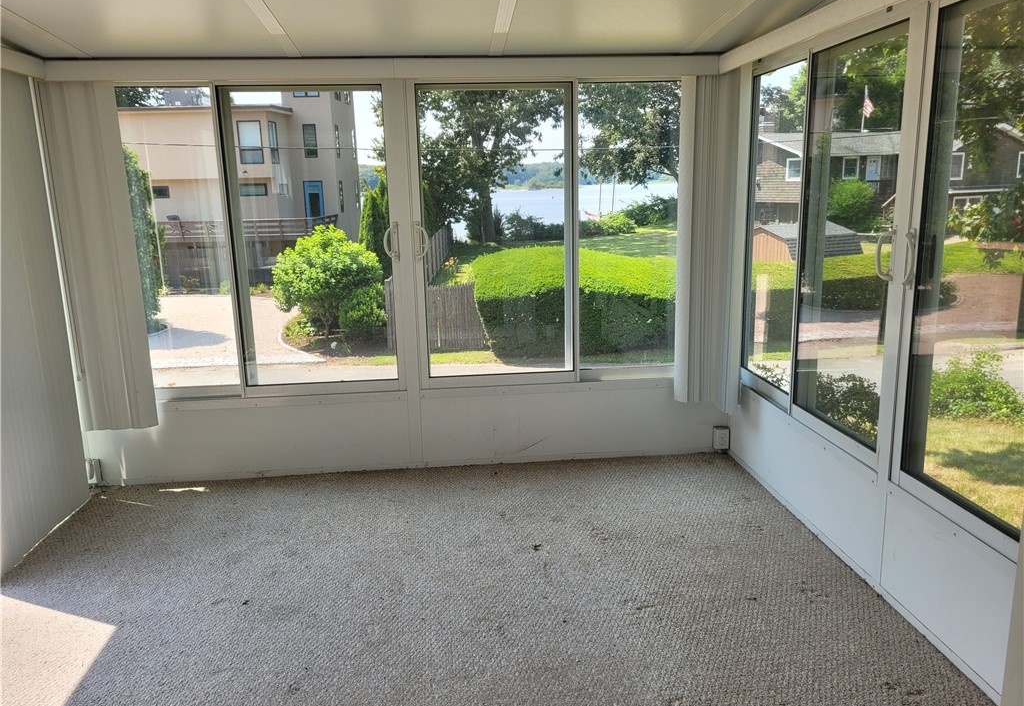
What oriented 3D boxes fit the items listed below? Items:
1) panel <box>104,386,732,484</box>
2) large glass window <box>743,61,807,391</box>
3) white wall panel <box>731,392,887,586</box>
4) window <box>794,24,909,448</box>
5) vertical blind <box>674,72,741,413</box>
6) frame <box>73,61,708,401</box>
[{"bbox_3d":[-0.508,0.407,4.060,3.349,0.413,0.049,-2,12,-5],"label":"panel"},{"bbox_3d":[1.220,-0.565,3.588,0.038,1.464,0.624,-2,12,-5],"label":"large glass window"},{"bbox_3d":[1.252,0.490,3.434,0.043,0.409,1.486,-2,12,-5],"label":"white wall panel"},{"bbox_3d":[1.266,-0.419,2.909,0.038,1.464,0.681,-2,12,-5],"label":"window"},{"bbox_3d":[0.967,-0.534,3.817,0.290,1.653,0.174,-2,12,-5],"label":"vertical blind"},{"bbox_3d":[-0.547,-0.571,3.836,3.299,1.567,0.080,-2,12,-5],"label":"frame"}]

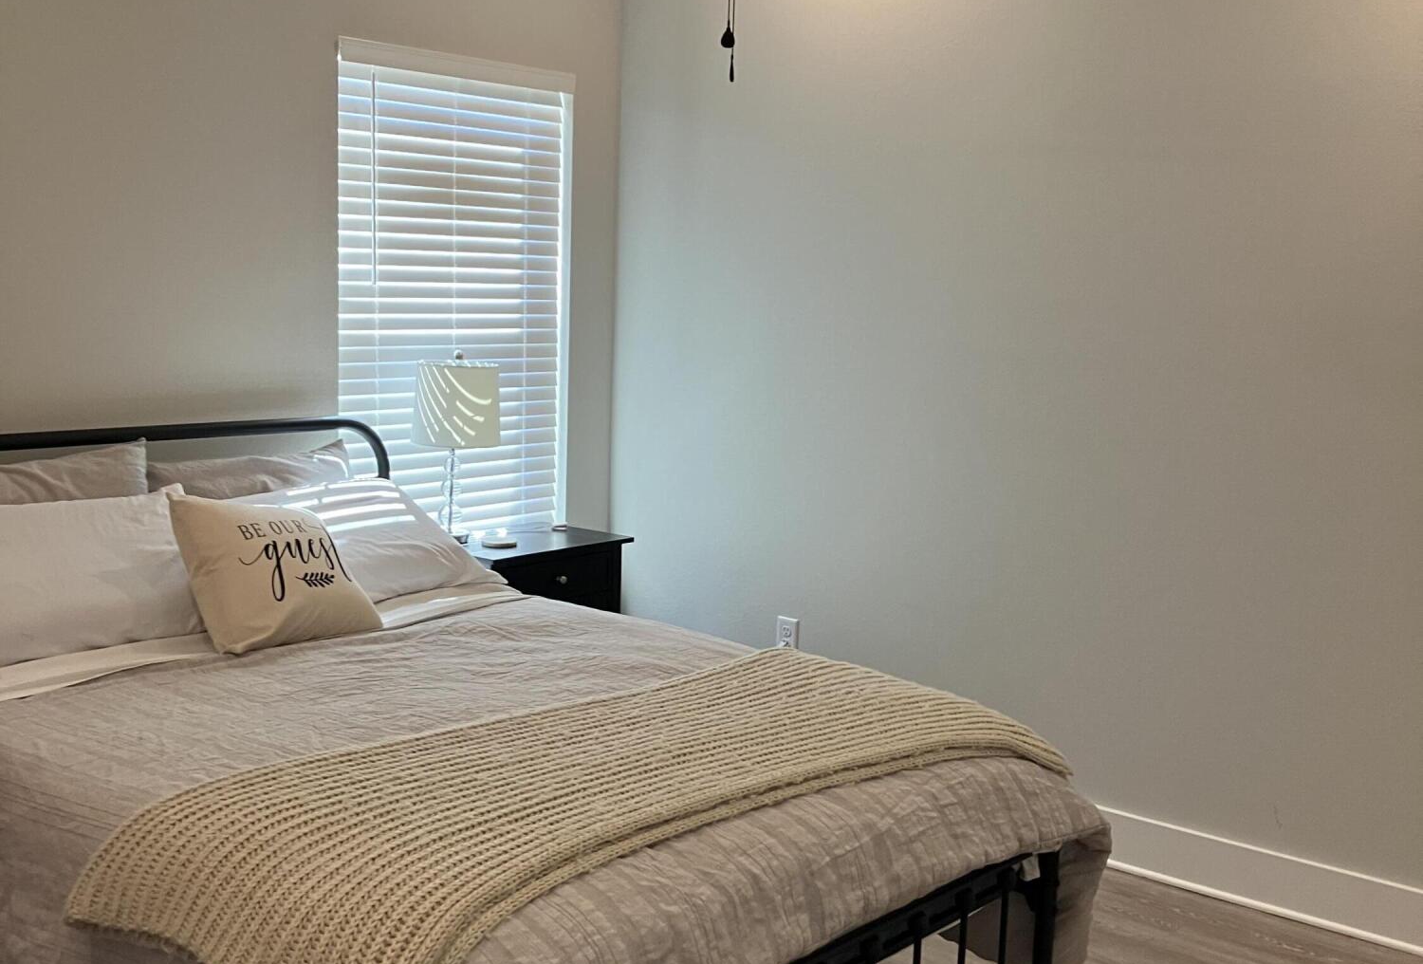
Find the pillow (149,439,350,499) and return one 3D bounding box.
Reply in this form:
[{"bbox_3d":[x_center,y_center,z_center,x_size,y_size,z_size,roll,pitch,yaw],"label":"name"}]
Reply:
[{"bbox_3d":[-1.169,0.110,3.646,0.150,0.390,0.680,-21,-9,41],"label":"pillow"}]

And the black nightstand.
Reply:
[{"bbox_3d":[-0.545,0.504,4.485,0.356,0.674,0.559,8,10,40],"label":"black nightstand"}]

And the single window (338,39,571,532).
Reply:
[{"bbox_3d":[-0.733,-0.512,4.428,0.090,1.381,0.857,8,10,40],"label":"single window"}]

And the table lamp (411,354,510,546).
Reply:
[{"bbox_3d":[-0.717,-0.093,4.314,0.250,0.542,0.250,2,8,0],"label":"table lamp"}]

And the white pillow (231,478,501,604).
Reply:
[{"bbox_3d":[-0.906,0.155,3.810,0.690,0.170,0.440,-7,55,-50],"label":"white pillow"}]

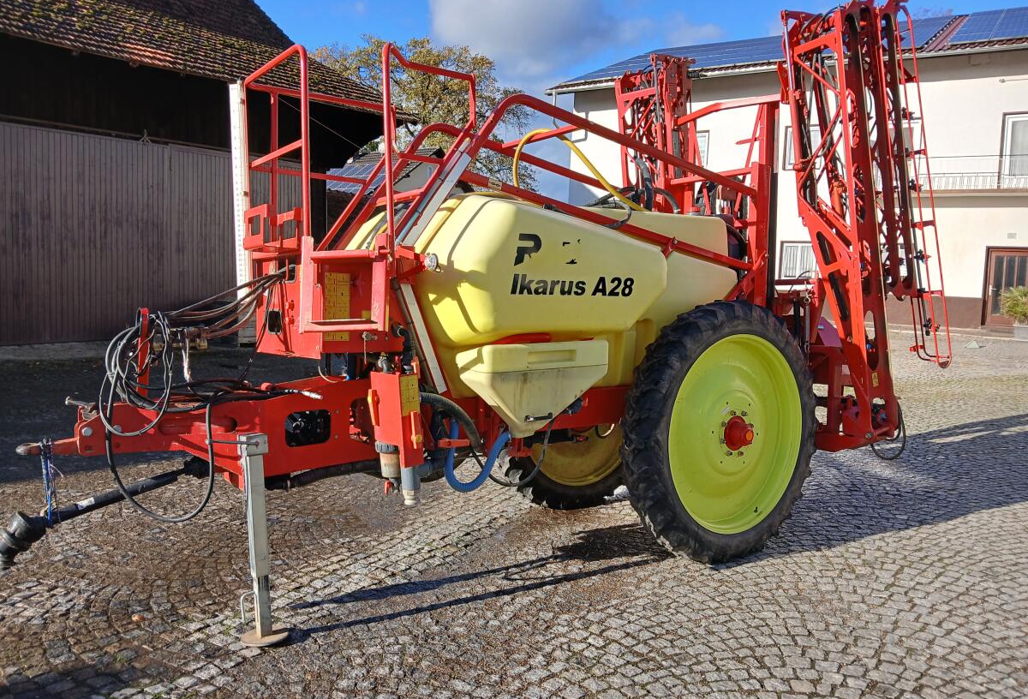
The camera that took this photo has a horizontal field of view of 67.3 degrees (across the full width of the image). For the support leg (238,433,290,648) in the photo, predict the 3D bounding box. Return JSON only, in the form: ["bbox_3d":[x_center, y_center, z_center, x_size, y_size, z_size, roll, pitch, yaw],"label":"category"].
[{"bbox_3d":[-1.214,0.898,3.672,0.225,0.985,0.225,-5,5,-34],"label":"support leg"}]

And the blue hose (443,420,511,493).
[{"bbox_3d":[-0.200,0.559,4.141,0.390,0.385,0.180,-1,3,-34],"label":"blue hose"}]

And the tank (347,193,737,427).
[{"bbox_3d":[0.122,-0.270,4.998,2.400,1.220,1.720,-1,3,-34],"label":"tank"}]

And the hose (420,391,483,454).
[{"bbox_3d":[-0.325,0.399,4.107,0.360,0.340,0.140,-1,3,-34],"label":"hose"}]

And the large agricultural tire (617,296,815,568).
[{"bbox_3d":[1.364,0.526,4.969,1.660,1.660,0.250,-1,3,-34],"label":"large agricultural tire"}]

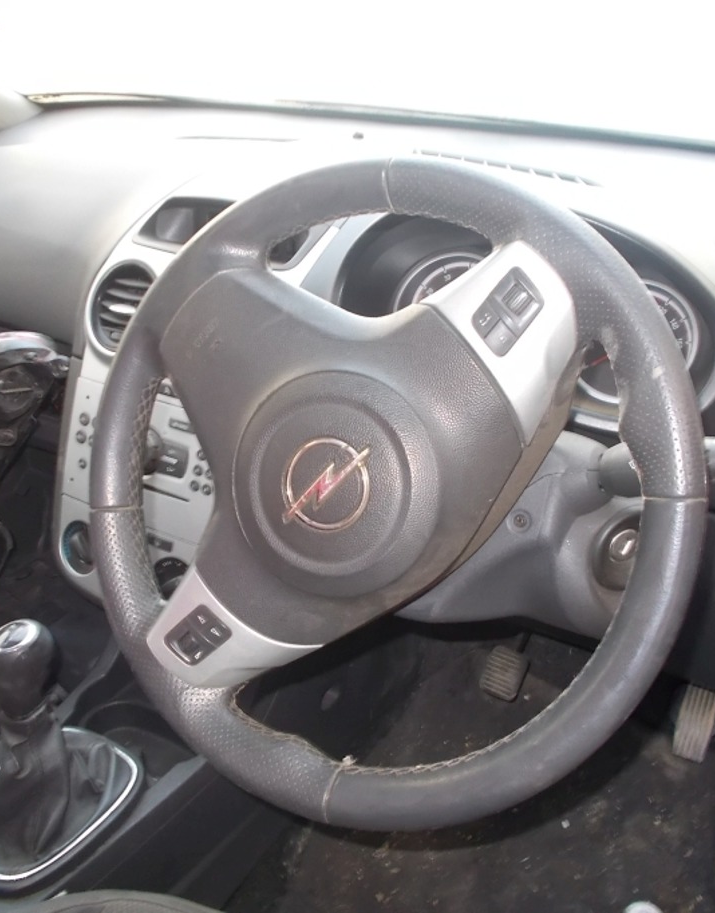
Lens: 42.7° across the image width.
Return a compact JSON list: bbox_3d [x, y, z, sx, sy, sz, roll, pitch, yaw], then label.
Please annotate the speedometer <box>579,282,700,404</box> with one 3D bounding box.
[{"bbox_3d":[0.218,-0.091,0.724,0.102,0.102,0.030,16,1,24],"label":"speedometer"}]

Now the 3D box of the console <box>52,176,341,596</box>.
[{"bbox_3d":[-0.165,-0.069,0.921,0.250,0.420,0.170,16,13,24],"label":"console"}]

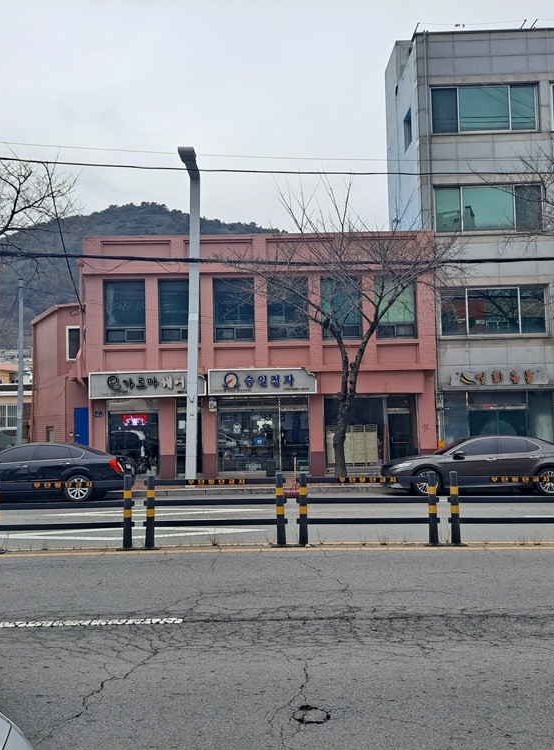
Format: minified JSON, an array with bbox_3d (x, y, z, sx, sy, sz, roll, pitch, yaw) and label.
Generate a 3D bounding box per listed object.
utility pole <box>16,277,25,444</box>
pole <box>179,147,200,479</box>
[{"bbox_3d":[-9.491,-0.012,25.599,0.190,7.322,0.190,-1,-5,0],"label":"utility pole"},{"bbox_3d":[-2.243,-1.326,17.692,0.400,8.467,2.000,-1,-5,0],"label":"pole"}]

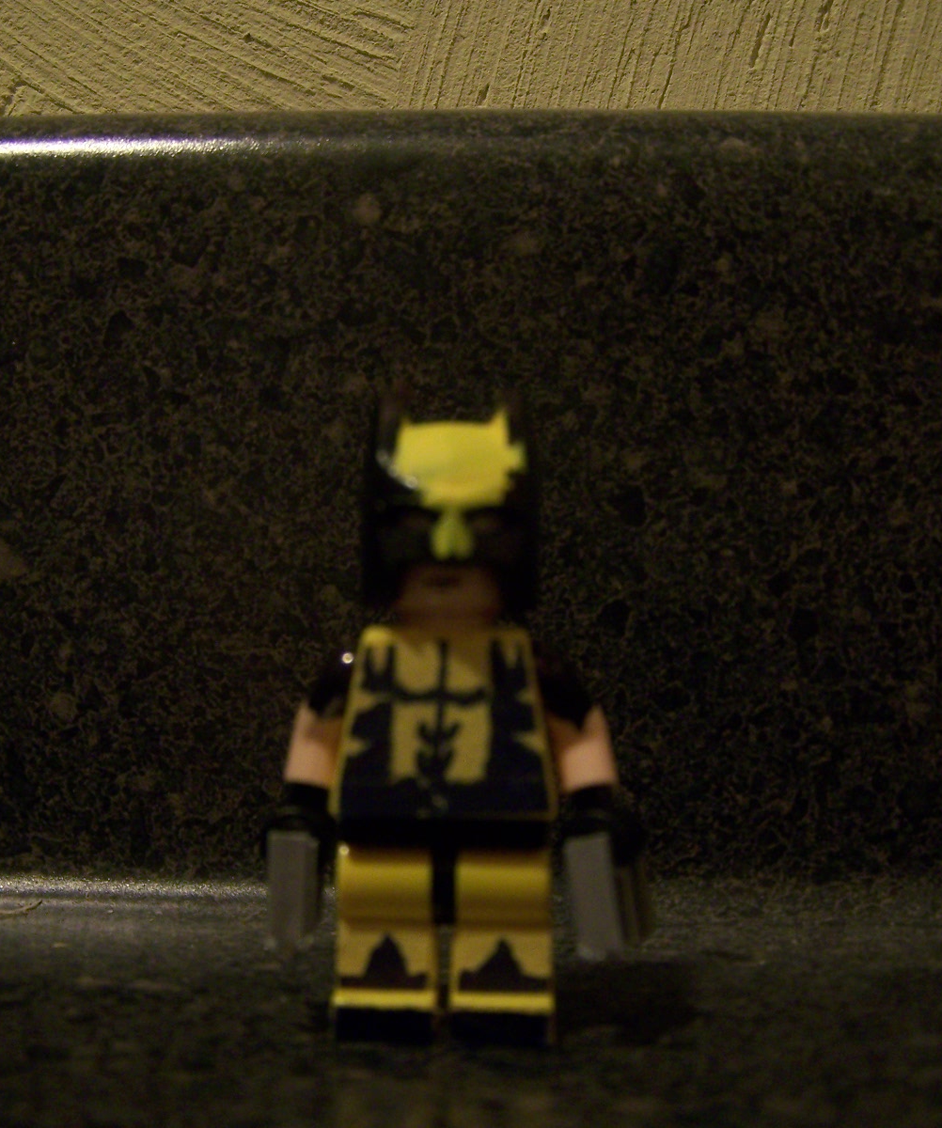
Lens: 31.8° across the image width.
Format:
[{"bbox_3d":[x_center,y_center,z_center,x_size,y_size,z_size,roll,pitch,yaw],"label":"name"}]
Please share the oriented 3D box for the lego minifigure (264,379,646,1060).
[{"bbox_3d":[-0.001,0.011,0.120,0.026,0.046,0.015,1,7,2],"label":"lego minifigure"}]

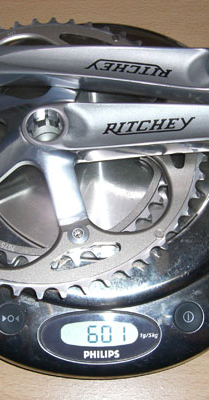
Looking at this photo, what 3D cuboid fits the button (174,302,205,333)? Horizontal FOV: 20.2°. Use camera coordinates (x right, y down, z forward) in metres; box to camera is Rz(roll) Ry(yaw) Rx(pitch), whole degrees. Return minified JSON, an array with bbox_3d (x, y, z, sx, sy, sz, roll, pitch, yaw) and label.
[{"bbox_3d":[0.049,0.069,0.344,0.019,0.003,0.019,0,70,-7],"label":"button"}]

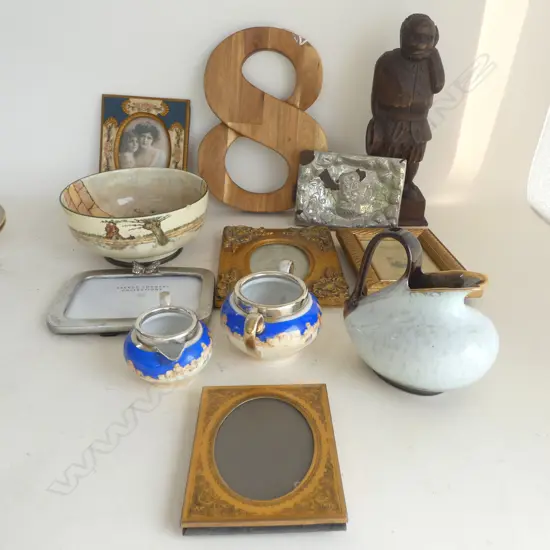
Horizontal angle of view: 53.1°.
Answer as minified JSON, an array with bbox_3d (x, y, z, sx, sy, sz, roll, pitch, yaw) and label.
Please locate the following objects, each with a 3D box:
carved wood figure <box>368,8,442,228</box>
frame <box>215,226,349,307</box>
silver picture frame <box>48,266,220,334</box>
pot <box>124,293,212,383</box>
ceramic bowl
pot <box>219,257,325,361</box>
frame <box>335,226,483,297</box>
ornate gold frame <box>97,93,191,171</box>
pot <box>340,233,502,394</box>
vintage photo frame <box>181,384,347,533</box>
[{"bbox_3d":[0.197,-0.242,0.877,0.117,0.318,0.098,-1,29,-3],"label":"carved wood figure"},{"bbox_3d":[0.006,-0.016,0.772,0.170,0.018,0.203,0,31,-2],"label":"frame"},{"bbox_3d":[-0.169,0.029,0.686,0.188,0.020,0.139,-1,29,-3],"label":"silver picture frame"},{"bbox_3d":[-0.111,0.071,0.575,0.091,0.056,0.124,-6,30,-13],"label":"pot"},{"bbox_3d":[-0.197,-0.079,0.808,0.206,0.096,0.206,0,29,0],"label":"ceramic bowl"},{"bbox_3d":[-0.004,0.044,0.612,0.113,0.070,0.152,10,30,15],"label":"pot"},{"bbox_3d":[0.182,-0.018,0.782,0.146,0.017,0.196,-2,29,-4],"label":"frame"},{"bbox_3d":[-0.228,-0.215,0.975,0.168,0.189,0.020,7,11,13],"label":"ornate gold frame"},{"bbox_3d":[0.153,0.025,0.555,0.155,0.159,0.150,0,29,0],"label":"pot"},{"bbox_3d":[-0.009,0.152,0.474,0.121,0.016,0.152,-1,29,-1],"label":"vintage photo frame"}]

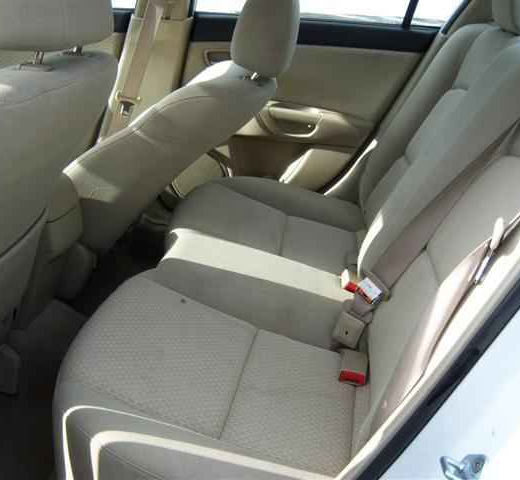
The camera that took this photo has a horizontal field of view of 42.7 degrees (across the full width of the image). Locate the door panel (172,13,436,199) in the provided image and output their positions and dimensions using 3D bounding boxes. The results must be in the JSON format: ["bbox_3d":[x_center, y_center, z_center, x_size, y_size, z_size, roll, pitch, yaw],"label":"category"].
[{"bbox_3d":[0.095,-0.340,2.000,0.750,0.610,0.130,7,22,6],"label":"door panel"}]

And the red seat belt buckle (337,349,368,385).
[{"bbox_3d":[0.164,0.220,1.150,0.043,0.025,0.062,8,28,7],"label":"red seat belt buckle"}]

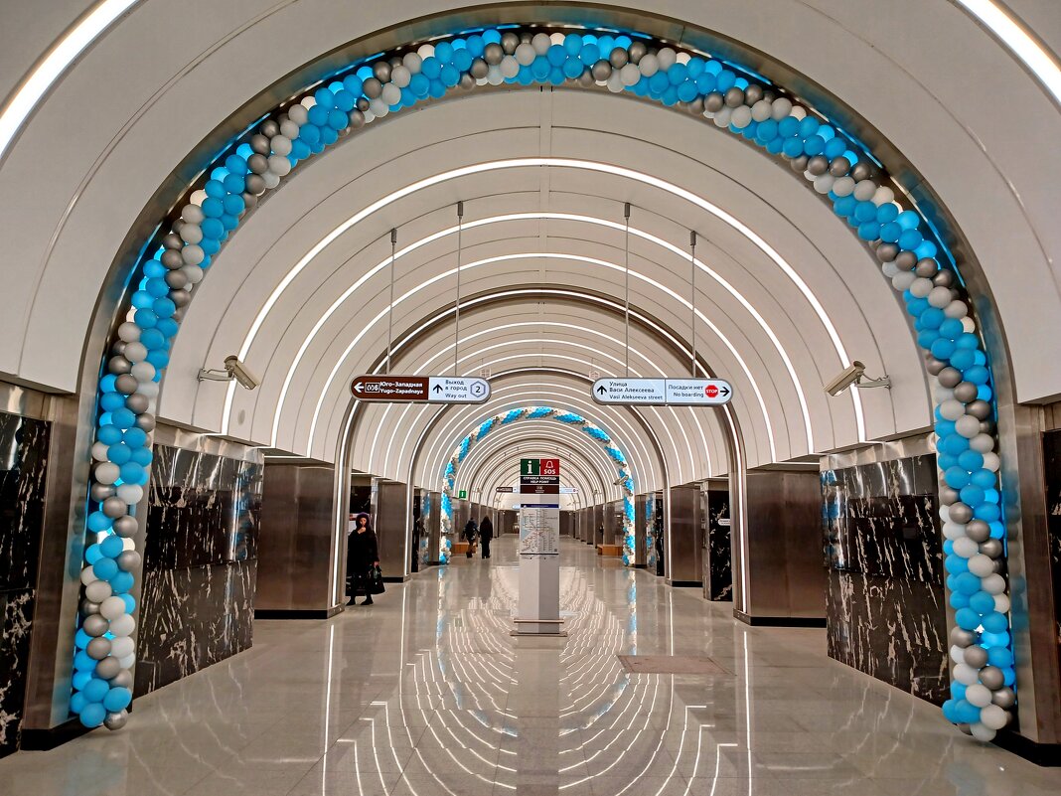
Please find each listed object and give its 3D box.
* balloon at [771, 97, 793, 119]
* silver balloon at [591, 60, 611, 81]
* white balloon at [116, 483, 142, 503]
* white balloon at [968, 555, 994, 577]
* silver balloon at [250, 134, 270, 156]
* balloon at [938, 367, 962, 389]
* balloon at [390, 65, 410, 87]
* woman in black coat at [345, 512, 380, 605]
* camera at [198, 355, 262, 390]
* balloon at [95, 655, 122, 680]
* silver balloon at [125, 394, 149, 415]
[{"bbox_3d":[2.136,-2.448,6.761,0.177,0.173,0.182,1,-9,0],"label":"balloon"},{"bbox_3d":[0.602,-2.774,6.753,0.175,0.178,0.175,1,-9,0],"label":"silver balloon"},{"bbox_3d":[-3.174,0.759,6.310,0.177,0.173,0.182,1,-9,0],"label":"white balloon"},{"bbox_3d":[3.455,1.291,6.111,0.175,0.178,0.175,1,-9,0],"label":"white balloon"},{"bbox_3d":[-2.285,-2.138,6.726,0.175,0.178,0.175,1,-9,0],"label":"silver balloon"},{"bbox_3d":[3.314,-0.157,6.285,0.170,0.170,0.170,0,-9,0],"label":"balloon"},{"bbox_3d":[-1.086,-2.693,6.678,0.173,0.173,0.173,1,-9,0],"label":"balloon"},{"bbox_3d":[-3.178,3.072,15.290,0.660,1.700,0.460,-4,-9,25],"label":"woman in black coat"},{"bbox_3d":[-2.960,-0.240,7.827,0.390,0.280,0.450,-3,-19,20],"label":"camera"},{"bbox_3d":[-3.189,2.041,6.026,0.174,0.171,0.179,1,-9,1],"label":"balloon"},{"bbox_3d":[-3.093,0.055,6.273,0.173,0.173,0.173,1,-9,0],"label":"silver balloon"}]

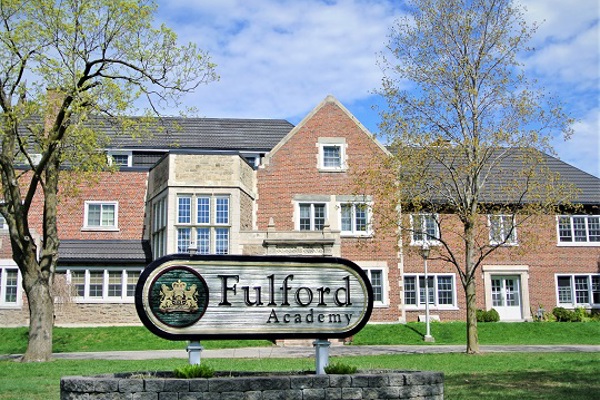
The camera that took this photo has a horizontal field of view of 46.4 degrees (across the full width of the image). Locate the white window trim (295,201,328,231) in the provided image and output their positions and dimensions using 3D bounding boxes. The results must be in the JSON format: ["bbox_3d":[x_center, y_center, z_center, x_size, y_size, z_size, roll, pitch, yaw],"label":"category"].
[{"bbox_3d":[0.573,0.903,34.763,1.696,1.734,0.200,0,-10,-4],"label":"white window trim"}]

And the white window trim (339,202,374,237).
[{"bbox_3d":[2.771,0.969,34.923,1.712,1.767,0.200,0,-10,-4],"label":"white window trim"}]

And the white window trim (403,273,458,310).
[{"bbox_3d":[7.068,4.995,38.248,3.197,2.061,0.200,0,-10,-4],"label":"white window trim"}]

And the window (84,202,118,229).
[{"bbox_3d":[-10.222,0.822,36.068,1.714,1.470,0.200,0,-10,-5],"label":"window"}]

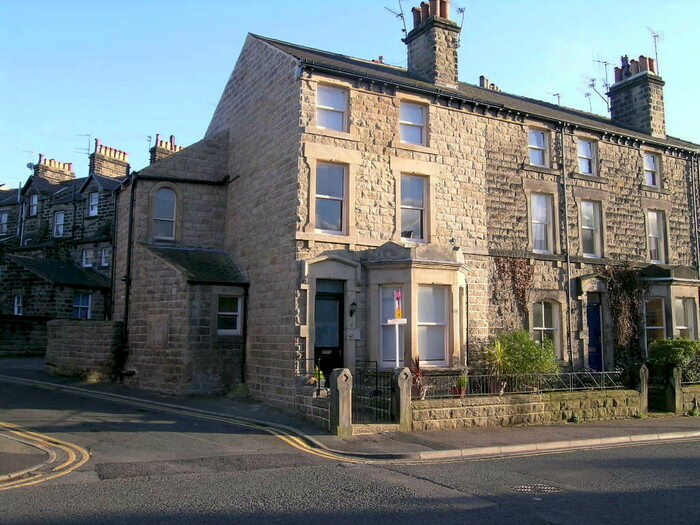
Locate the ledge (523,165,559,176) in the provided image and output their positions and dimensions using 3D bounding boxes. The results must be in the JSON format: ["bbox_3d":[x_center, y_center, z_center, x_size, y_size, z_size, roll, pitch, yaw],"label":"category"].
[{"bbox_3d":[5.746,-2.738,18.751,1.462,0.152,0.203,4,-8,-26],"label":"ledge"}]

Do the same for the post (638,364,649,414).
[{"bbox_3d":[7.610,3.328,16.509,0.315,1.279,0.284,4,-8,-26],"label":"post"}]

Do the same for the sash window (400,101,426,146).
[{"bbox_3d":[1.687,-3.668,16.976,0.913,1.137,0.132,4,-8,-26],"label":"sash window"}]

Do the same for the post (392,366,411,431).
[{"bbox_3d":[1.155,3.035,13.961,0.344,1.405,0.280,4,-8,-27],"label":"post"}]

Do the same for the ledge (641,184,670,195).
[{"bbox_3d":[10.329,-2.477,21.344,1.481,0.165,0.220,4,-8,-27],"label":"ledge"}]

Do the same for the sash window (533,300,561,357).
[{"bbox_3d":[5.732,1.974,18.571,1.116,1.759,0.130,4,-8,-27],"label":"sash window"}]

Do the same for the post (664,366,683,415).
[{"bbox_3d":[9.361,3.707,18.175,0.345,1.363,0.280,4,-8,-27],"label":"post"}]

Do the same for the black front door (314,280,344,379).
[{"bbox_3d":[-0.555,1.705,15.438,0.845,2.539,0.100,4,-8,-27],"label":"black front door"}]

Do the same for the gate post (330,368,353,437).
[{"bbox_3d":[-0.174,2.804,12.661,0.315,1.335,0.355,4,-8,-26],"label":"gate post"}]

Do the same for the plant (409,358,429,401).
[{"bbox_3d":[1.527,2.675,14.284,0.450,0.964,0.450,0,-7,0],"label":"plant"}]

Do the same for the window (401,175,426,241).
[{"bbox_3d":[1.713,-1.446,16.919,0.915,1.829,0.130,4,-8,-27],"label":"window"}]

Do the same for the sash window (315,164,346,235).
[{"bbox_3d":[-0.488,-1.601,15.803,0.905,1.829,0.130,4,-8,-27],"label":"sash window"}]

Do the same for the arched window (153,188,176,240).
[{"bbox_3d":[-5.872,-1.545,20.002,0.767,1.690,0.150,4,-8,-27],"label":"arched window"}]

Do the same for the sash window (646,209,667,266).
[{"bbox_3d":[10.335,-0.839,21.287,0.895,1.829,0.130,4,-8,-27],"label":"sash window"}]

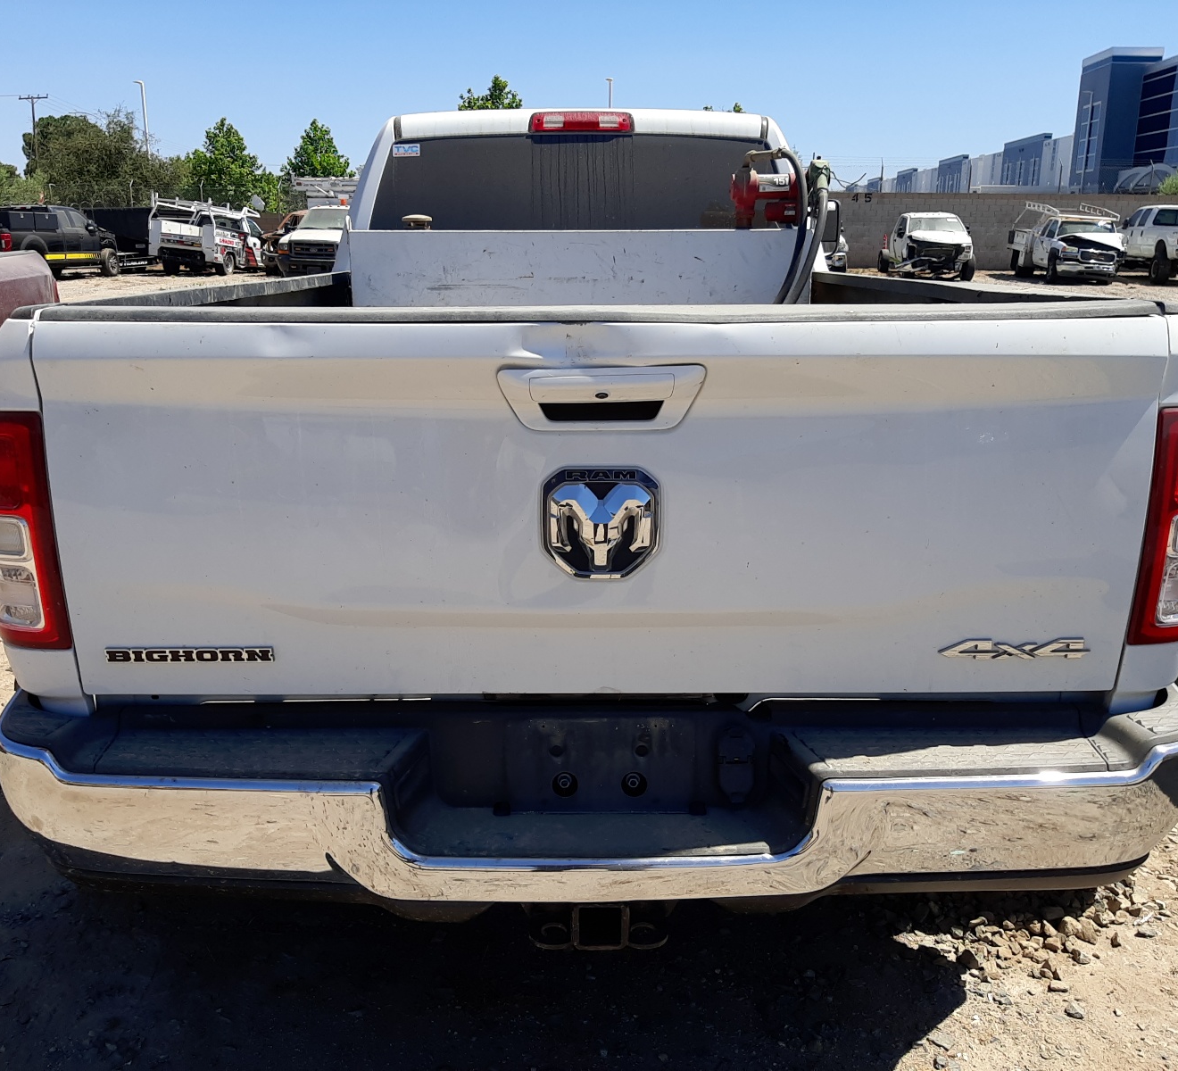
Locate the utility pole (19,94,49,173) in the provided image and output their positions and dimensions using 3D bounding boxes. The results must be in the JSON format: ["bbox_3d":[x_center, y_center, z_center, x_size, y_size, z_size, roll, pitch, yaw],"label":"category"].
[{"bbox_3d":[-45.828,-30.767,90.094,2.442,11.630,0.350,-3,16,-10],"label":"utility pole"}]

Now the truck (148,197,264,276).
[{"bbox_3d":[-12.079,-9.762,34.886,2.080,2.360,5.900,1,16,3],"label":"truck"}]

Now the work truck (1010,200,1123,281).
[{"bbox_3d":[14.968,-9.223,33.631,2.000,2.400,5.900,2,16,7],"label":"work truck"}]

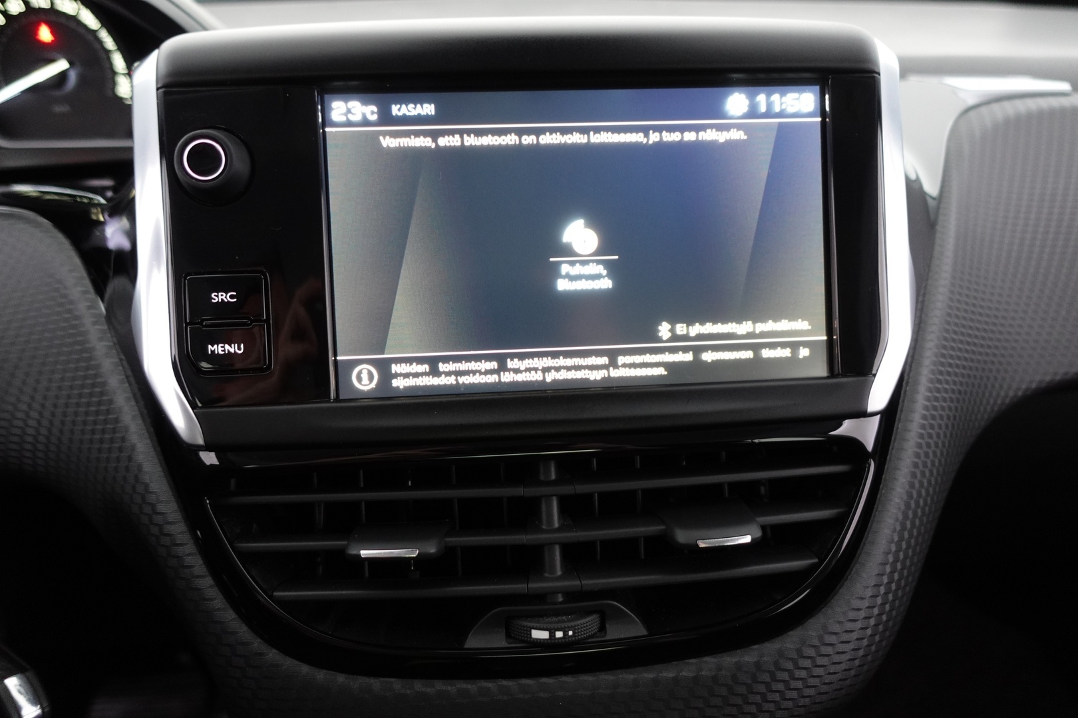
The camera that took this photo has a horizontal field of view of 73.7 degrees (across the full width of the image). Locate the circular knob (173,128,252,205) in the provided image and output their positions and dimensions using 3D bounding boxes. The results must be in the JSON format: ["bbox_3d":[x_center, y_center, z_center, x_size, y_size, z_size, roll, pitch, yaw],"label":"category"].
[{"bbox_3d":[-0.096,-0.057,0.209,0.023,0.023,0.011,-3,1,-4],"label":"circular knob"}]

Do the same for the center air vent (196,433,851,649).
[{"bbox_3d":[0.004,0.056,0.227,0.203,0.064,0.034,-3,1,-4],"label":"center air vent"}]

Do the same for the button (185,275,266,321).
[{"bbox_3d":[-0.093,-0.018,0.214,0.022,0.014,0.004,-3,1,-4],"label":"button"}]

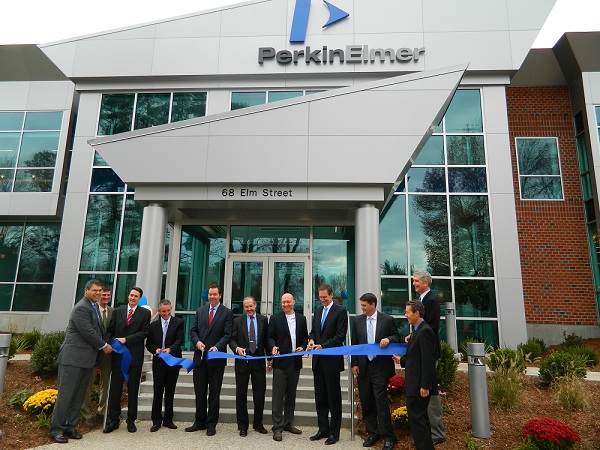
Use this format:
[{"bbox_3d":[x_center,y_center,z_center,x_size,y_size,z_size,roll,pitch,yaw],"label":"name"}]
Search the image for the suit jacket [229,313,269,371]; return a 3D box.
[{"bbox_3d":[-0.690,1.553,5.817,0.520,0.743,0.340,2,-12,-6],"label":"suit jacket"}]

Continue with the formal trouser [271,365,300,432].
[{"bbox_3d":[-0.180,2.086,5.477,0.400,0.960,0.320,2,-12,-5],"label":"formal trouser"}]

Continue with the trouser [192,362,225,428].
[{"bbox_3d":[-1.205,2.168,5.725,0.396,0.980,0.300,1,-12,2],"label":"trouser"}]

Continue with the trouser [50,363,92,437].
[{"bbox_3d":[-2.690,1.949,5.125,0.380,0.980,0.360,-2,-13,16],"label":"trouser"}]

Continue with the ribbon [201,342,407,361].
[{"bbox_3d":[0.022,1.489,5.073,2.396,0.170,0.140,-2,-13,13],"label":"ribbon"}]

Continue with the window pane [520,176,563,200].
[{"bbox_3d":[8.626,-1.314,15.464,1.429,0.836,0.060,1,-12,3],"label":"window pane"}]

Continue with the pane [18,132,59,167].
[{"bbox_3d":[-8.757,-2.530,14.570,1.267,1.258,0.050,0,-12,3],"label":"pane"}]

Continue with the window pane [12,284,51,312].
[{"bbox_3d":[-9.376,2.564,15.216,1.309,0.915,0.060,1,-12,3],"label":"window pane"}]

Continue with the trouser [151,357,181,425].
[{"bbox_3d":[-1.759,2.123,5.706,0.370,0.900,0.290,2,-13,-4],"label":"trouser"}]

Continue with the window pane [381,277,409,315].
[{"bbox_3d":[2.349,1.873,11.242,1.004,0.934,0.050,0,-12,4],"label":"window pane"}]

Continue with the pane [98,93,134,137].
[{"bbox_3d":[-5.153,-3.105,12.191,0.966,1.260,0.060,0,-13,4],"label":"pane"}]

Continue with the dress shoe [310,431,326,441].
[{"bbox_3d":[0.247,2.588,5.352,0.300,0.110,0.110,9,-14,-34],"label":"dress shoe"}]

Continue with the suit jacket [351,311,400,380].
[{"bbox_3d":[0.930,1.478,5.337,0.580,0.809,0.360,-3,-13,20],"label":"suit jacket"}]

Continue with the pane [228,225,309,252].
[{"bbox_3d":[-0.680,0.338,9.830,1.822,0.623,0.060,0,-13,4],"label":"pane"}]

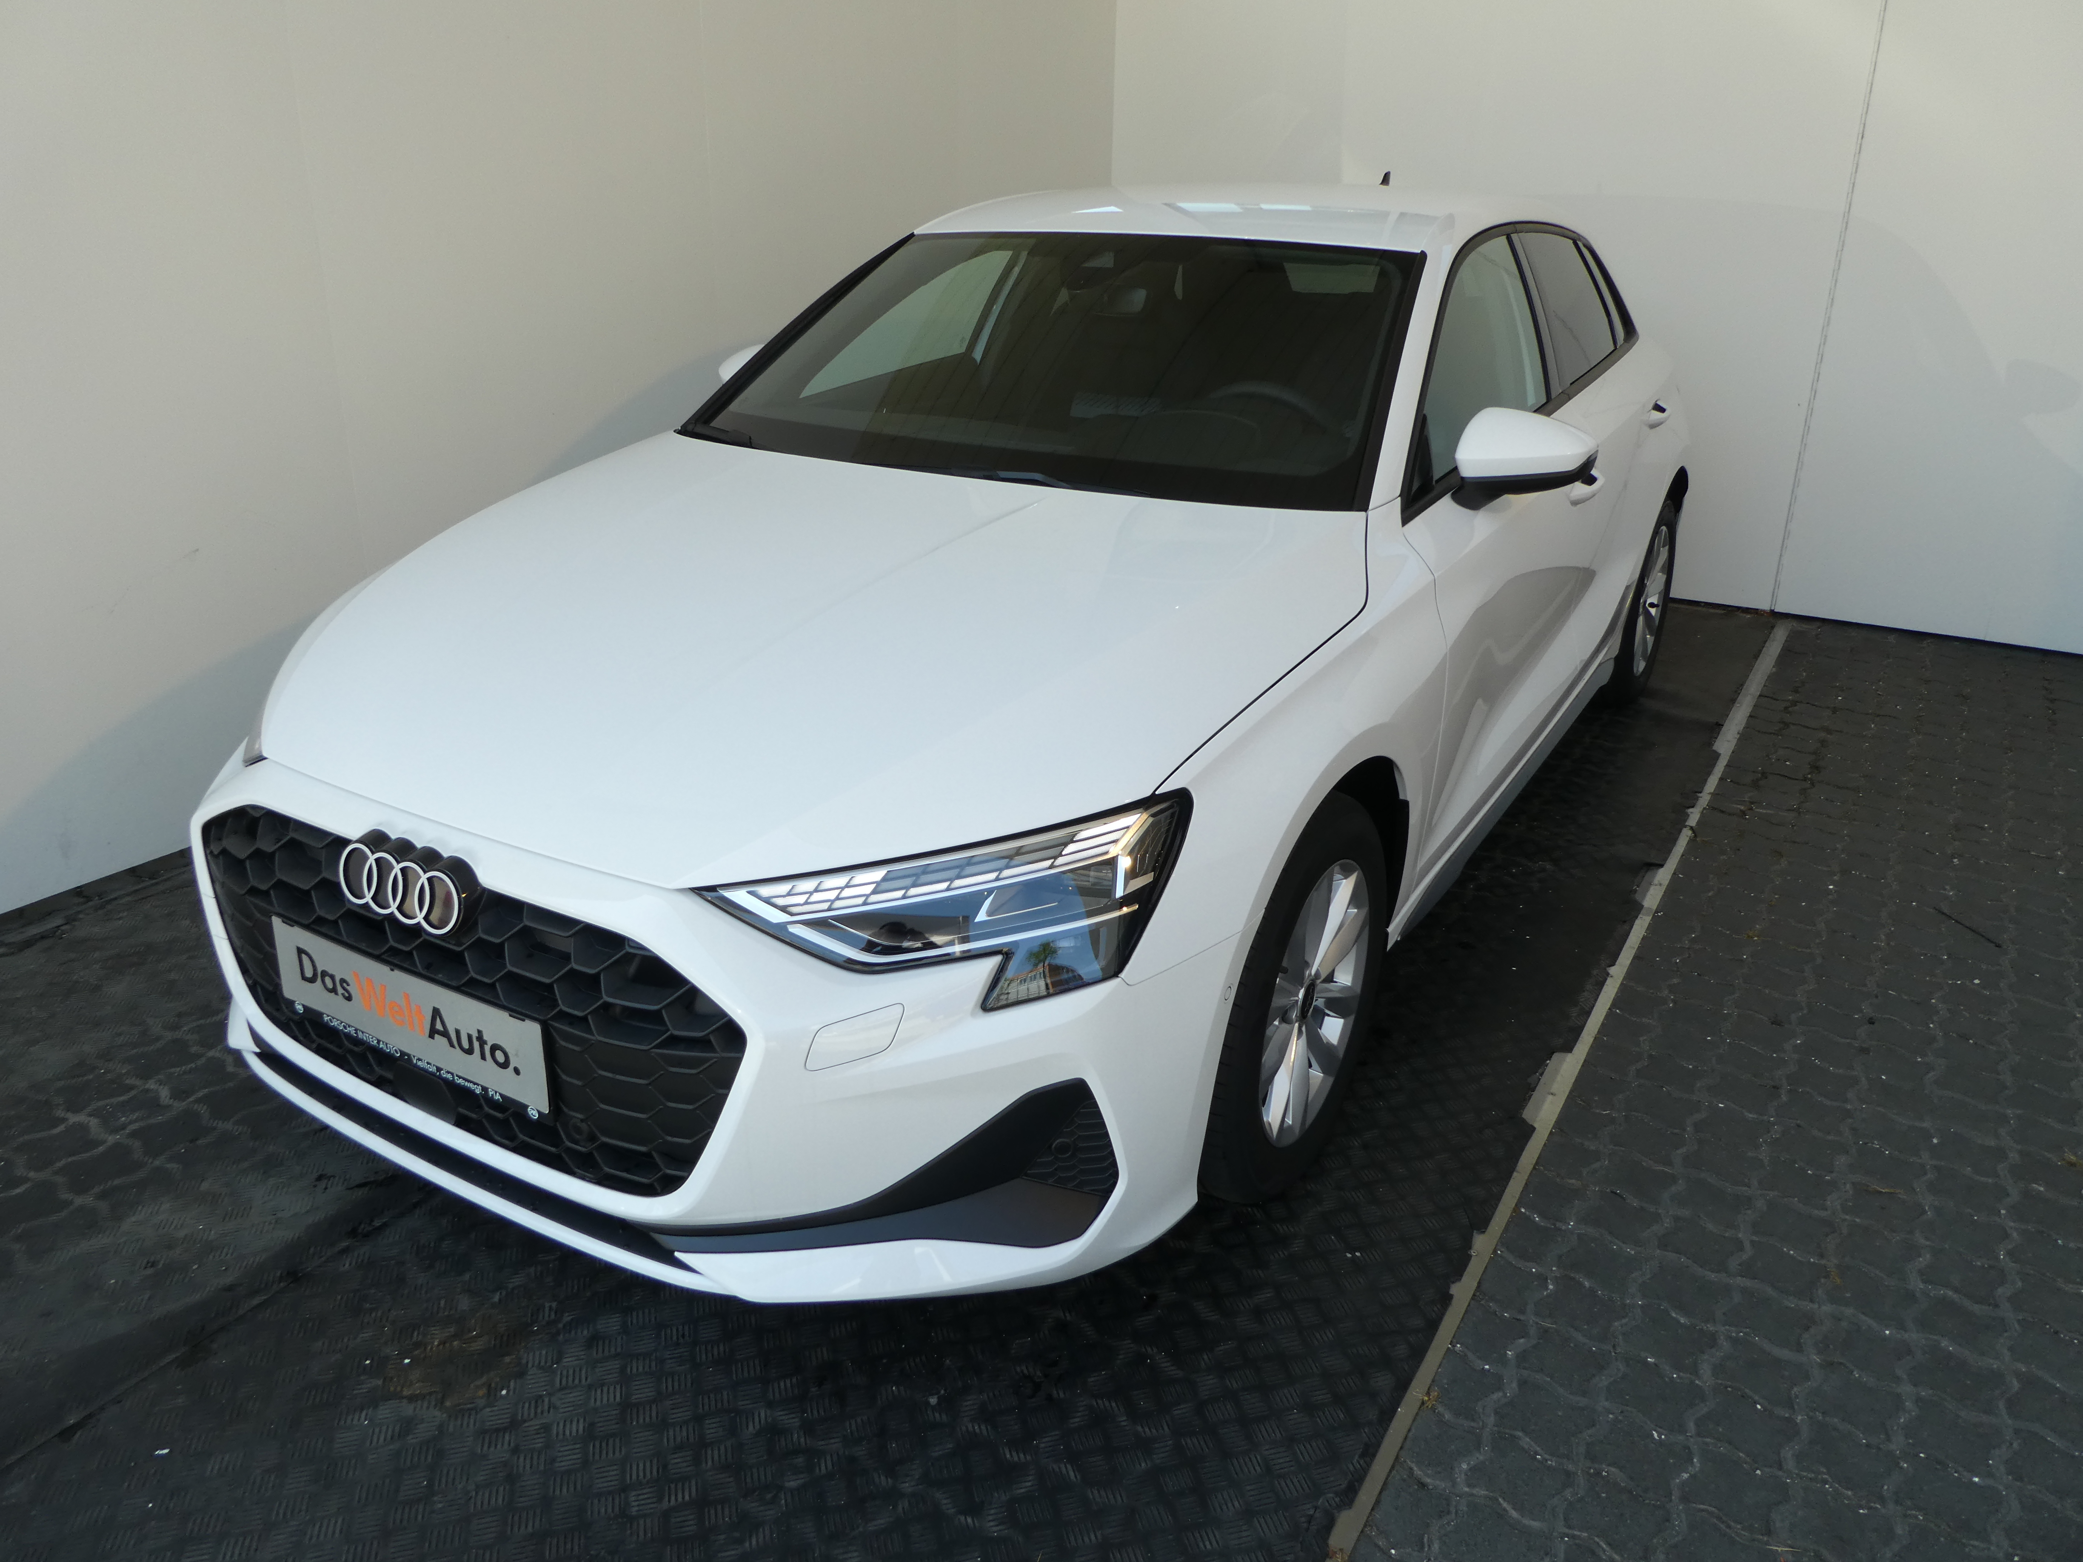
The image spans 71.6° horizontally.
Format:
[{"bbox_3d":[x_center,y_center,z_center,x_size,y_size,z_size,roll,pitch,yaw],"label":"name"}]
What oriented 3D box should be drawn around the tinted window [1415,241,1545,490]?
[{"bbox_3d":[0.792,-0.797,2.648,0.100,0.420,0.950,-13,11,37],"label":"tinted window"}]

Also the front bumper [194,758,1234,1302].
[{"bbox_3d":[-0.652,0.236,2.047,1.790,0.560,0.580,13,26,29],"label":"front bumper"}]

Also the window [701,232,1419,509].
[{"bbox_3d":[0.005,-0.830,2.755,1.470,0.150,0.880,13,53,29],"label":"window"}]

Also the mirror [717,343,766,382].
[{"bbox_3d":[-0.706,-0.914,3.314,0.235,0.155,0.170,13,26,29],"label":"mirror"}]

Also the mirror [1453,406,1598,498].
[{"bbox_3d":[0.814,-0.552,2.448,0.235,0.155,0.170,13,26,29],"label":"mirror"}]

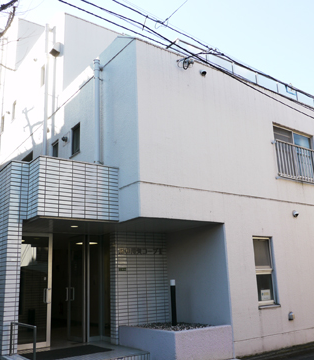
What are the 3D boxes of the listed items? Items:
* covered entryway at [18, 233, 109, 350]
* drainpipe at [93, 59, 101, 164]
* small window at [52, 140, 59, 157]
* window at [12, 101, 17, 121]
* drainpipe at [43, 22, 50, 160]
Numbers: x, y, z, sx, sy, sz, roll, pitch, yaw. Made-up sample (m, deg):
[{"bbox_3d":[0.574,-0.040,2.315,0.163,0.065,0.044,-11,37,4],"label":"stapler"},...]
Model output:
[{"bbox_3d":[-1.933,2.171,7.798,1.979,2.200,0.184,8,-18,-36],"label":"covered entryway"},{"bbox_3d":[-1.232,-1.400,8.009,0.121,2.462,0.121,8,-18,-36],"label":"drainpipe"},{"bbox_3d":[-2.577,-0.628,9.950,0.126,0.724,0.446,8,-18,-36],"label":"small window"},{"bbox_3d":[-4.954,-2.414,13.566,0.126,0.677,0.388,8,-18,-36],"label":"window"},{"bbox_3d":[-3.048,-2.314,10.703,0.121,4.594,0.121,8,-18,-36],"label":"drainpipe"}]

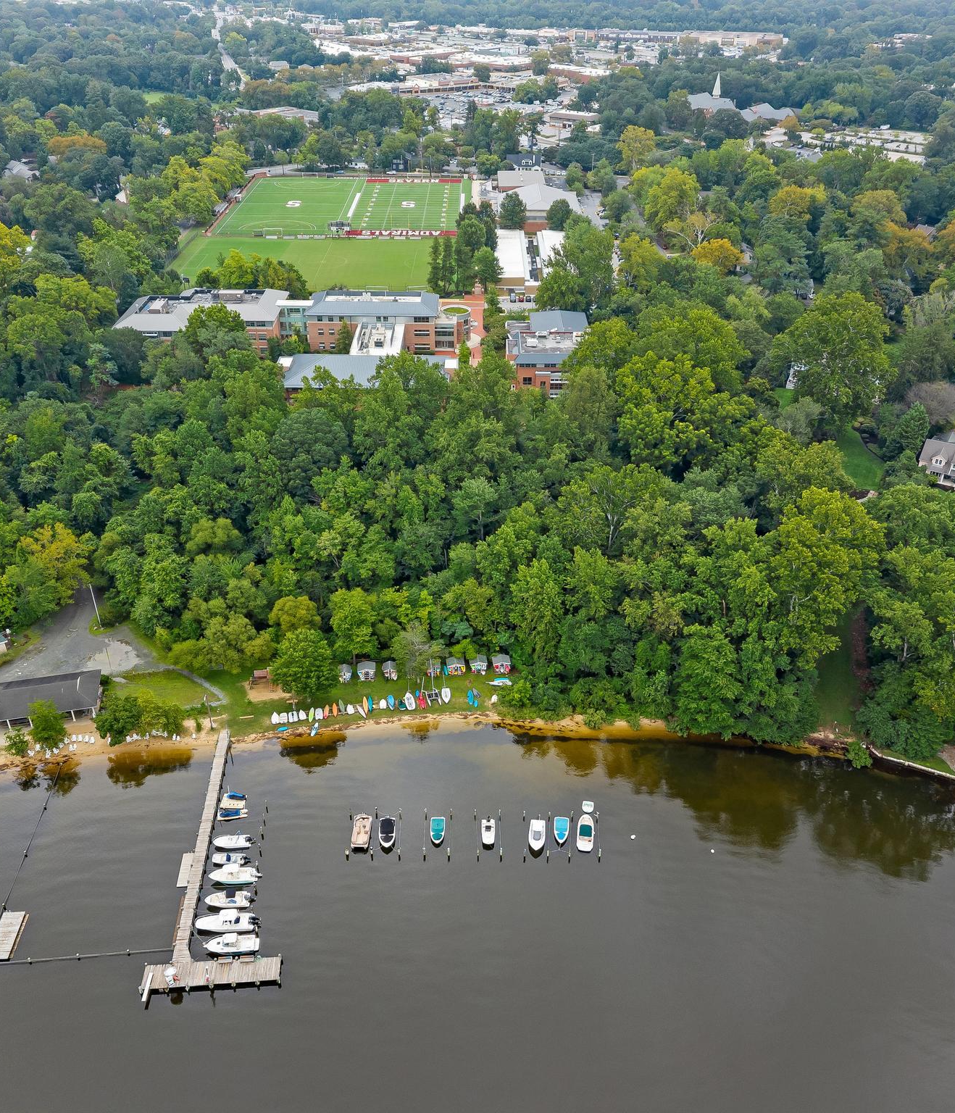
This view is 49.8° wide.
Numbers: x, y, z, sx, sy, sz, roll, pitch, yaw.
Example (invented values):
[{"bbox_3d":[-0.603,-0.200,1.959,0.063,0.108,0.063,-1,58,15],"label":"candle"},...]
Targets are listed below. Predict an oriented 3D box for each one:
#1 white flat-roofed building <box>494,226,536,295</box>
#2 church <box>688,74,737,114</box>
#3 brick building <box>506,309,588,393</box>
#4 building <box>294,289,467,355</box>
[{"bbox_3d":[13.400,-113.730,396.250,12.200,6.900,64.500,0,32,0],"label":"white flat-roofed building"},{"bbox_3d":[150.500,-295.490,657.590,25.000,26.500,23.000,-18,37,-27],"label":"church"},{"bbox_3d":[22.000,-61.490,310.370,25.500,12.800,43.000,0,32,0],"label":"brick building"},{"bbox_3d":[-28.500,-76.140,330.100,51.000,14.600,22.500,0,32,0],"label":"building"}]

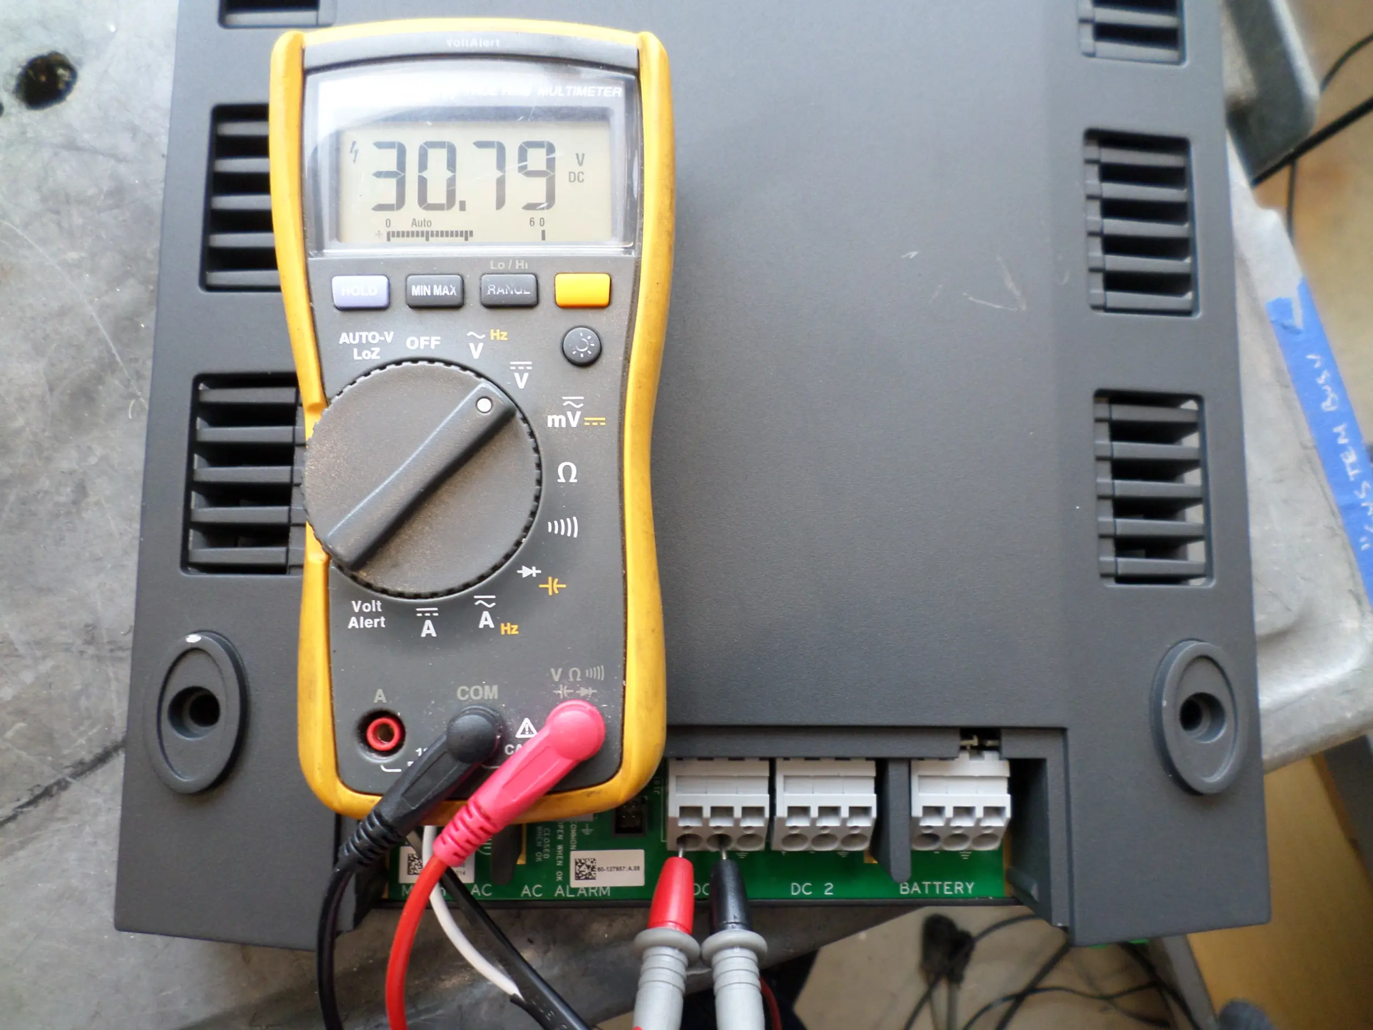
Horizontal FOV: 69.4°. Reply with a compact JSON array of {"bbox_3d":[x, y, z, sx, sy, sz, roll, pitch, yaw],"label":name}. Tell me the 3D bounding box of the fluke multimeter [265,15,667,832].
[{"bbox_3d":[-0.044,-0.021,0.217,0.084,0.046,0.167,-2,84,-3],"label":"fluke multimeter"}]

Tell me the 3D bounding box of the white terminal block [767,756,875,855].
[{"bbox_3d":[0.033,0.072,0.251,0.024,0.022,0.025,1,84,-3],"label":"white terminal block"}]

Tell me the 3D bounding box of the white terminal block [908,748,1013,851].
[{"bbox_3d":[0.066,0.072,0.253,0.024,0.022,0.025,1,84,-3],"label":"white terminal block"}]

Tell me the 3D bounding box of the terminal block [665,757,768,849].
[{"bbox_3d":[0.007,0.071,0.250,0.024,0.022,0.025,1,84,-3],"label":"terminal block"}]

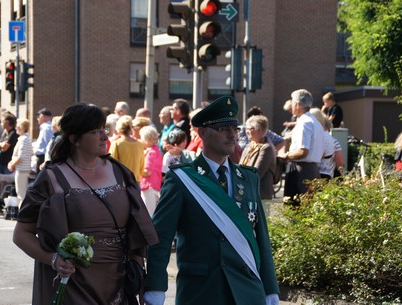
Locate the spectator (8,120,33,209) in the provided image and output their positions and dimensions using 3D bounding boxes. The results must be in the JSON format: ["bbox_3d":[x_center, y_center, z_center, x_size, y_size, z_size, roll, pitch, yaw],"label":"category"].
[{"bbox_3d":[-2.966,0.251,22.000,0.400,1.620,0.480,1,2,20],"label":"spectator"}]

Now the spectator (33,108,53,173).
[{"bbox_3d":[-2.665,0.136,22.800,0.380,1.770,0.500,1,2,20],"label":"spectator"}]

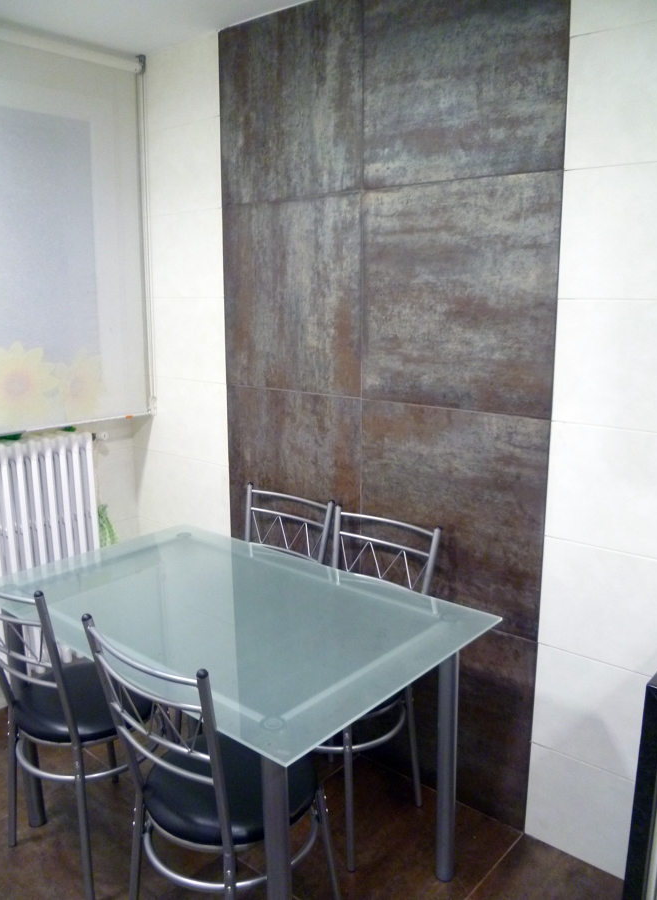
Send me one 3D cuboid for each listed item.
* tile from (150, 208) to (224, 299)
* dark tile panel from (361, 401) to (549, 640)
[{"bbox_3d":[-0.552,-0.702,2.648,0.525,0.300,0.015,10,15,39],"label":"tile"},{"bbox_3d":[0.336,0.181,2.070,0.600,0.600,0.015,10,15,39],"label":"dark tile panel"}]

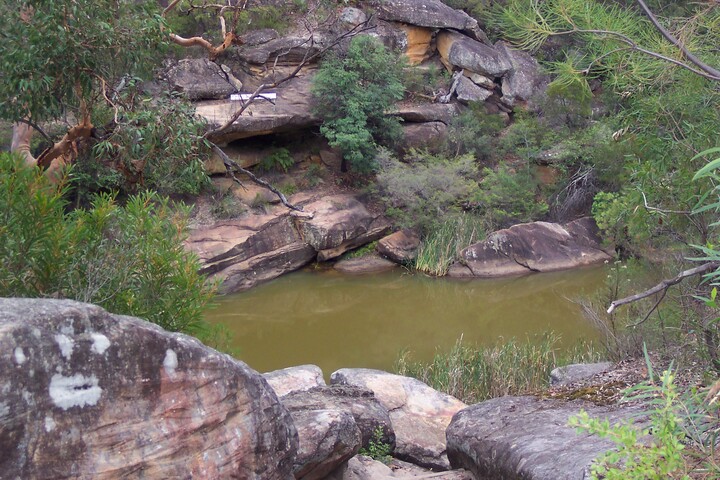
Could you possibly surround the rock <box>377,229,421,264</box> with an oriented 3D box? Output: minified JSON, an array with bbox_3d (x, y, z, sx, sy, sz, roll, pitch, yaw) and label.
[{"bbox_3d":[0.770,0.130,25.200,0.870,0.620,0.750,0,11,0],"label":"rock"}]

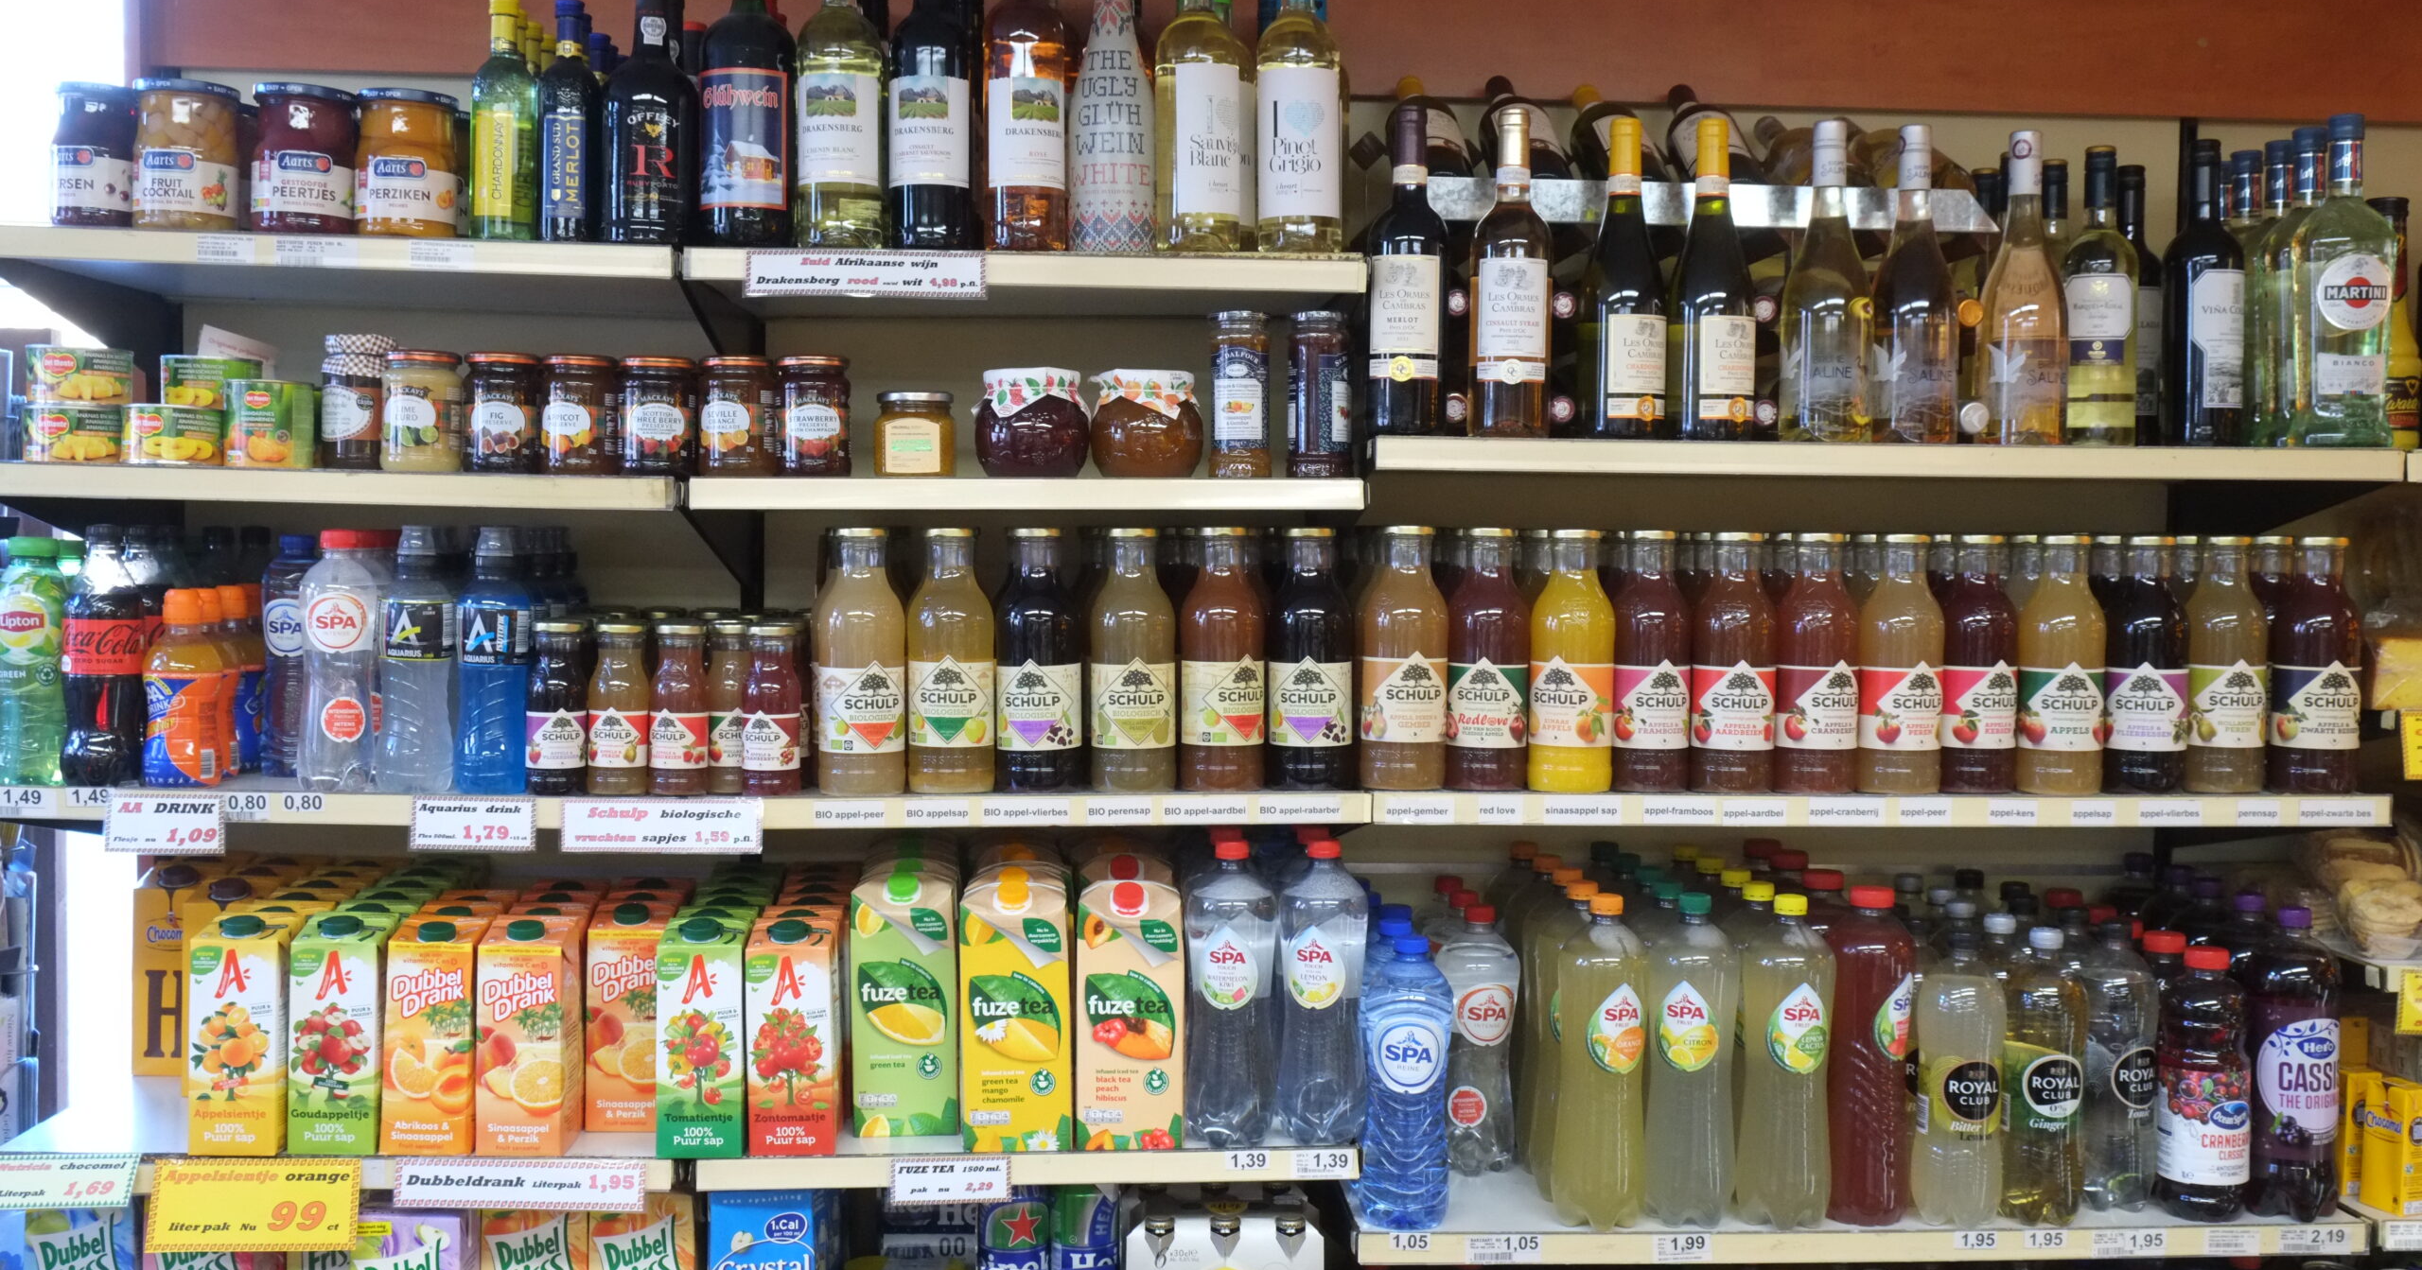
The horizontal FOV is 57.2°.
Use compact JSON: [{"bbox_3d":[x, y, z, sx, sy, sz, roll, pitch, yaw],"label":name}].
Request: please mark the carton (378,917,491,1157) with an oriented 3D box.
[{"bbox_3d":[-0.703,0.363,2.022,0.079,0.205,0.071,0,3,-3],"label":"carton"}]

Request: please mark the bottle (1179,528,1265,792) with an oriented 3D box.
[{"bbox_3d":[0.011,0.021,2.126,0.080,0.247,0.080,0,4,-3],"label":"bottle"}]

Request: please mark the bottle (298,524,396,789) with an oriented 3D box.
[{"bbox_3d":[-0.786,0.022,2.002,0.068,0.234,0.068,0,3,-18],"label":"bottle"}]

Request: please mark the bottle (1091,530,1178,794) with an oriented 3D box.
[{"bbox_3d":[-0.072,0.022,2.076,0.079,0.244,0.079,0,3,-4],"label":"bottle"}]

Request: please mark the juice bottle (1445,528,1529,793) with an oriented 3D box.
[{"bbox_3d":[0.264,0.022,2.123,0.081,0.249,0.081,1,3,7],"label":"juice bottle"}]

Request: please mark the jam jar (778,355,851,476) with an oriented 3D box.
[{"bbox_3d":[-0.365,-0.201,2.040,0.066,0.109,0.066,0,3,-10],"label":"jam jar"}]

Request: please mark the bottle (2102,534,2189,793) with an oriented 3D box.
[{"bbox_3d":[0.911,0.026,2.156,0.079,0.246,0.079,2,3,20],"label":"bottle"}]

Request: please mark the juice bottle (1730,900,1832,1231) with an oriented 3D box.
[{"bbox_3d":[0.558,0.412,2.156,0.086,0.317,0.086,0,3,-4],"label":"juice bottle"}]

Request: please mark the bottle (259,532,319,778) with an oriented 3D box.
[{"bbox_3d":[-0.876,0.020,2.140,0.067,0.232,0.067,0,4,-3],"label":"bottle"}]

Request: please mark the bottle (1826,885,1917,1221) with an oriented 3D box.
[{"bbox_3d":[0.639,0.405,2.156,0.088,0.317,0.088,-1,3,-28],"label":"bottle"}]

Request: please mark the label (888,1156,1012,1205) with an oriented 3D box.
[{"bbox_3d":[-0.236,0.498,2.025,0.109,0.044,0.004,0,3,-4],"label":"label"}]

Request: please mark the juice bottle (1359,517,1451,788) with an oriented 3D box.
[{"bbox_3d":[0.185,0.021,2.121,0.081,0.251,0.081,0,3,0],"label":"juice bottle"}]

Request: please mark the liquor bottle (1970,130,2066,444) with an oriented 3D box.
[{"bbox_3d":[0.786,-0.332,2.145,0.083,0.302,0.083,0,4,-3],"label":"liquor bottle"}]

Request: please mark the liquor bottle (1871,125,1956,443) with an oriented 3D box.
[{"bbox_3d":[0.676,-0.334,2.133,0.082,0.304,0.082,0,4,-3],"label":"liquor bottle"}]

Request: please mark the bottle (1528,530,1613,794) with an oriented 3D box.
[{"bbox_3d":[0.331,0.025,2.030,0.077,0.237,0.077,2,4,29],"label":"bottle"}]

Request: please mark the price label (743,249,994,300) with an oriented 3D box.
[{"bbox_3d":[-0.312,-0.326,2.009,0.218,0.041,0.004,0,4,-3],"label":"price label"}]

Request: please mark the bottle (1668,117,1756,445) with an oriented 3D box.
[{"bbox_3d":[0.471,-0.333,2.080,0.078,0.297,0.078,0,3,-10],"label":"bottle"}]

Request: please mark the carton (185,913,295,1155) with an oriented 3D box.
[{"bbox_3d":[-0.876,0.360,2.019,0.079,0.208,0.068,0,3,-4],"label":"carton"}]

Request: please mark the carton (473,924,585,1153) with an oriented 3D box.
[{"bbox_3d":[-0.630,0.369,2.054,0.075,0.208,0.071,0,3,-3],"label":"carton"}]

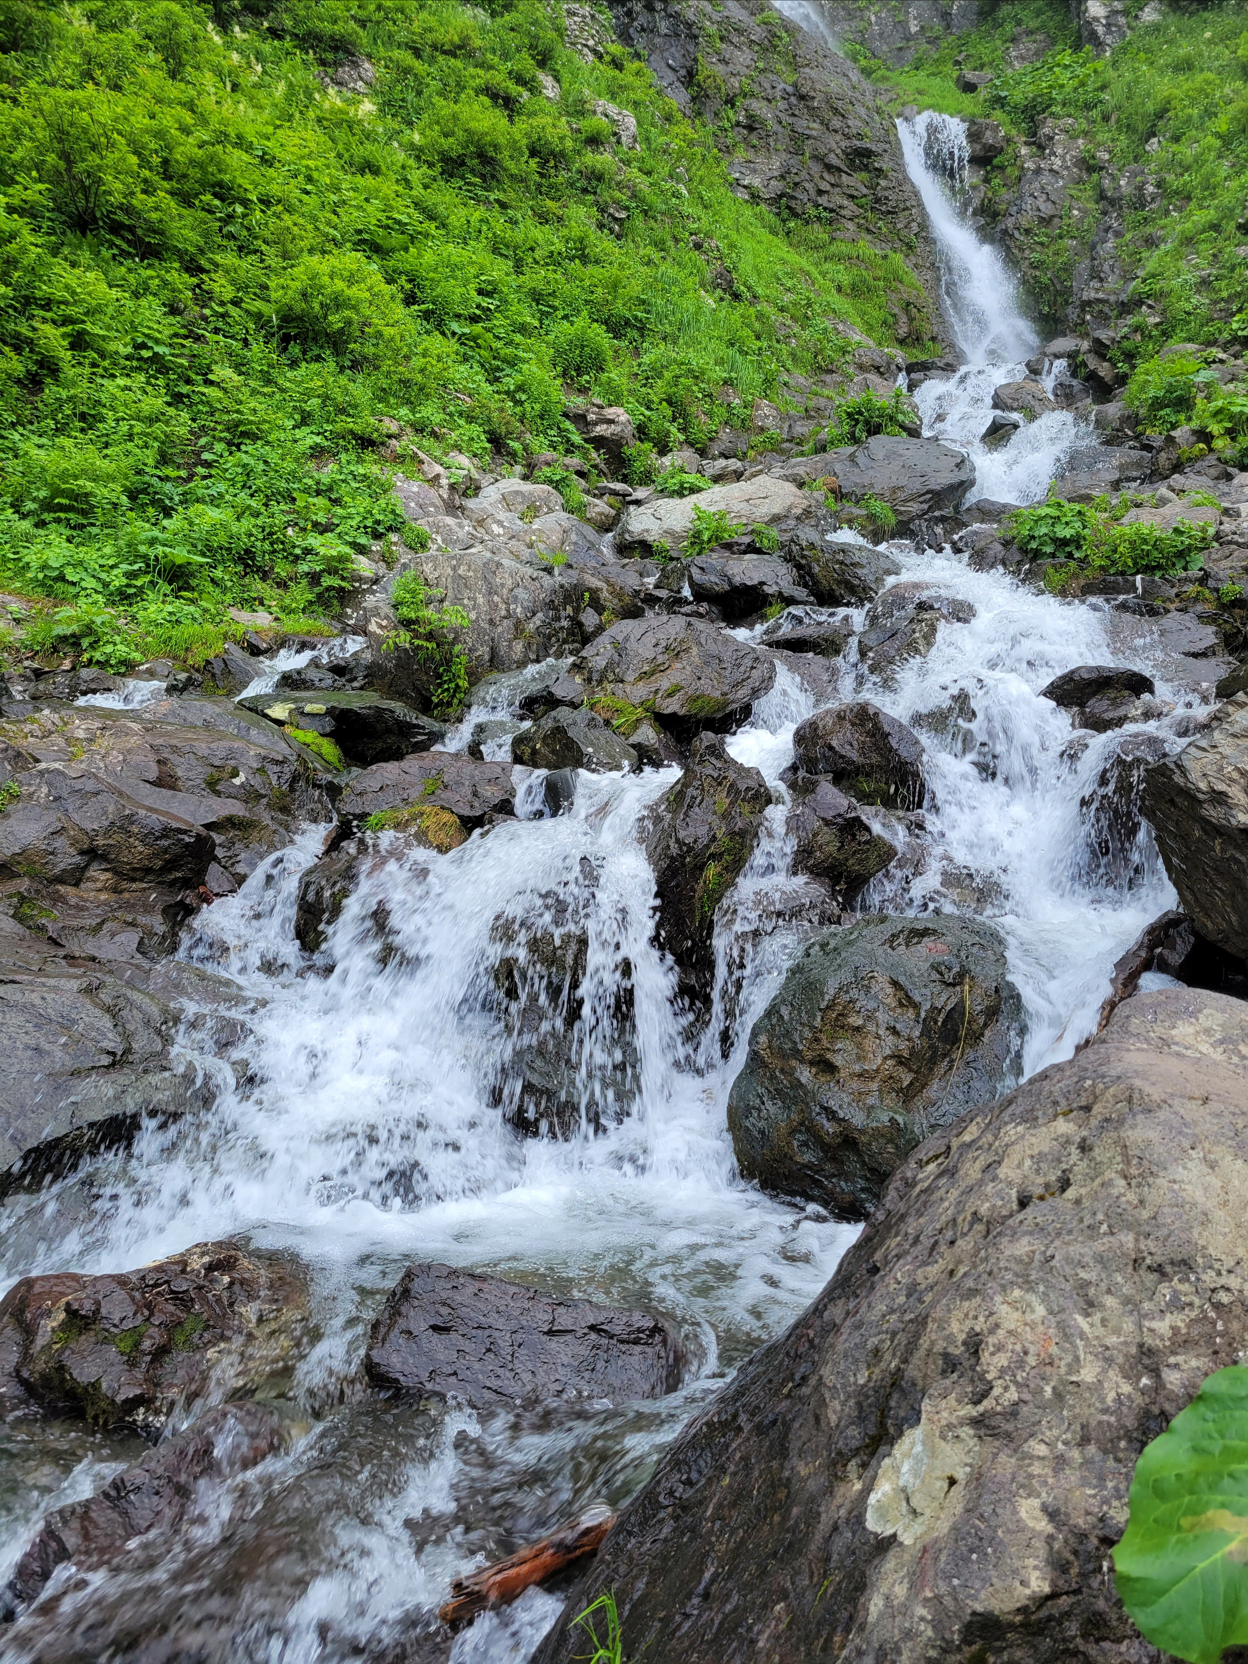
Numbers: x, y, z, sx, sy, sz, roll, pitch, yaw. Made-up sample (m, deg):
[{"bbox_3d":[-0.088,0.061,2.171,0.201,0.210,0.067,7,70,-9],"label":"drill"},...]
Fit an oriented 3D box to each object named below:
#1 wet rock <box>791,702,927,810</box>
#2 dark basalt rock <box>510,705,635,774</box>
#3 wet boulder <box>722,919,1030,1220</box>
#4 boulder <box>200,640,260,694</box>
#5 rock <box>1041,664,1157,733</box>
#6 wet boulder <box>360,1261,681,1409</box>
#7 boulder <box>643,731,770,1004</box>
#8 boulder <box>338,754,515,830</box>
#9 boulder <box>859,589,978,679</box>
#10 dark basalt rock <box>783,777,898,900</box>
[{"bbox_3d":[1.086,-0.343,5.800,0.611,0.523,0.580,1,7,11],"label":"wet rock"},{"bbox_3d":[-0.236,-0.418,5.900,0.598,0.345,0.450,0,7,-2],"label":"dark basalt rock"},{"bbox_3d":[0.874,0.803,4.400,0.998,0.988,0.920,1,7,12],"label":"wet boulder"},{"bbox_3d":[-2.394,-1.003,7.600,0.352,0.321,0.350,-2,7,-17],"label":"boulder"},{"bbox_3d":[2.618,-0.729,6.900,0.600,0.397,0.500,3,7,21],"label":"rock"},{"bbox_3d":[-0.261,1.346,3.300,0.830,0.298,0.480,-1,7,-12],"label":"wet boulder"},{"bbox_3d":[0.326,0.170,5.000,0.518,1.130,0.600,0,7,4],"label":"boulder"},{"bbox_3d":[-0.823,-0.172,5.250,0.729,0.299,0.500,-1,7,-9],"label":"boulder"},{"bbox_3d":[1.751,-1.186,7.500,0.686,0.566,0.650,2,7,13],"label":"boulder"},{"bbox_3d":[0.910,0.046,5.250,0.453,0.528,0.500,1,7,10],"label":"dark basalt rock"}]

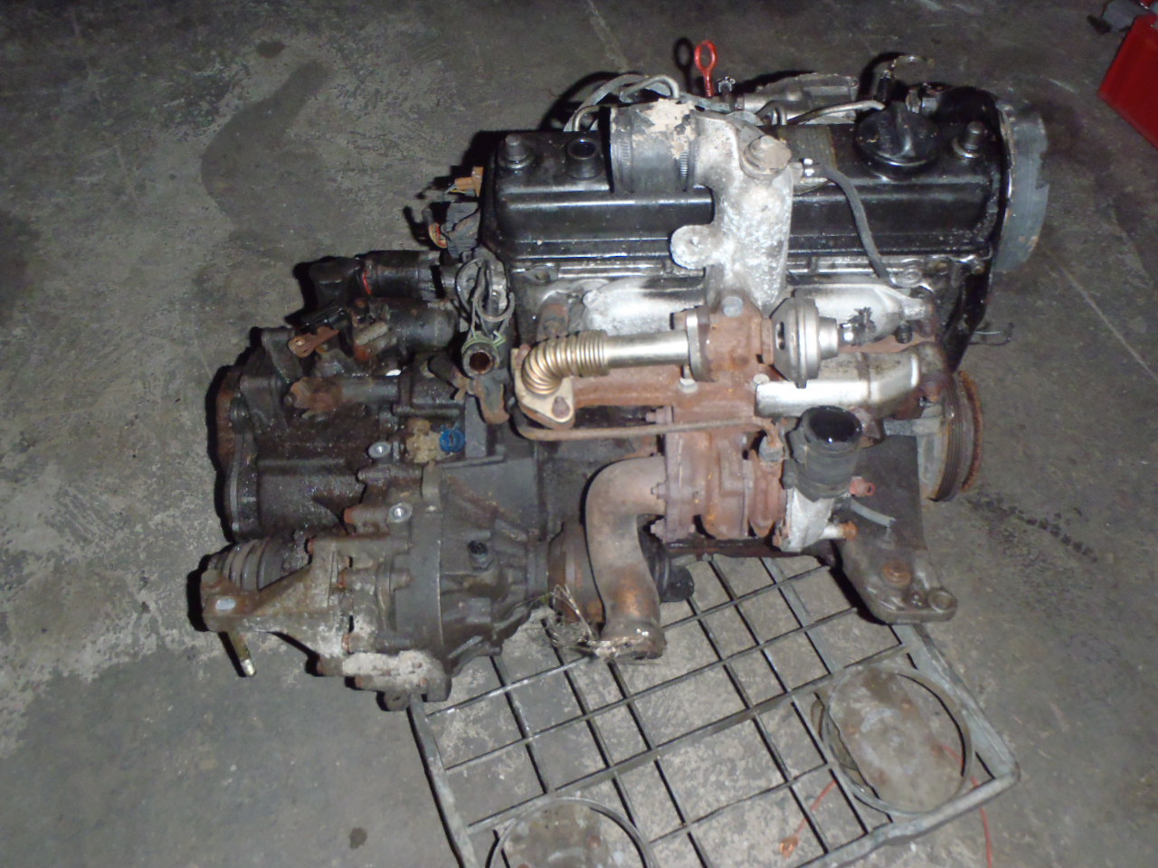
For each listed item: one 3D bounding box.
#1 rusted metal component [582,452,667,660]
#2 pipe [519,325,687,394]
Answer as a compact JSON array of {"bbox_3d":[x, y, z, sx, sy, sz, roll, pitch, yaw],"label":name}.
[{"bbox_3d":[0.045,0.120,0.905,0.080,0.215,0.080,-2,32,2],"label":"rusted metal component"},{"bbox_3d":[0.022,-0.060,0.785,0.142,0.058,0.050,-3,53,0],"label":"pipe"}]

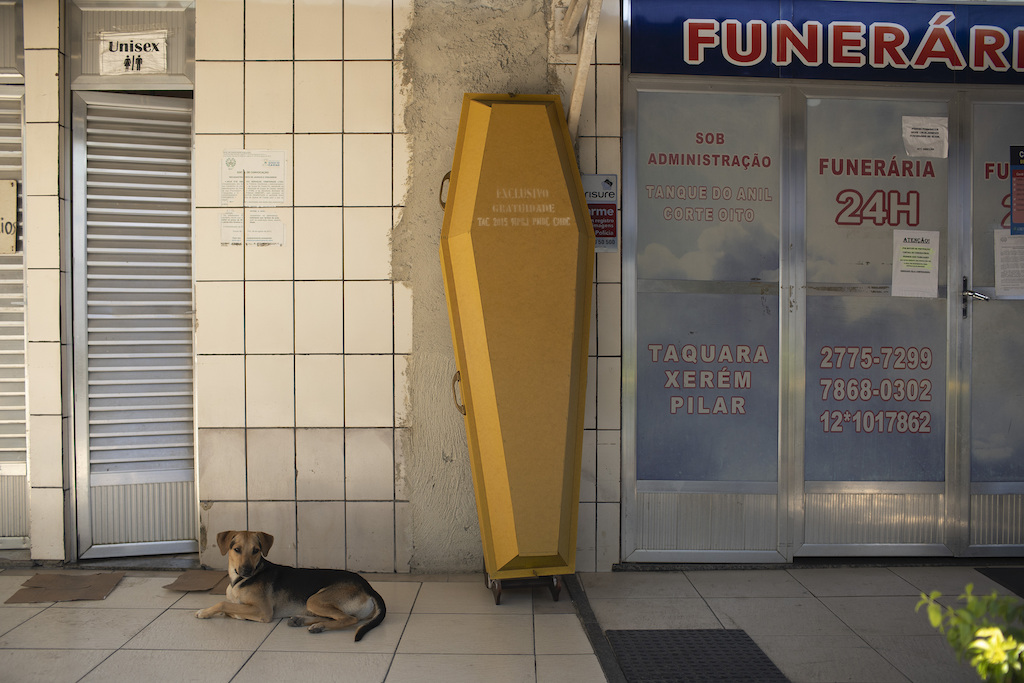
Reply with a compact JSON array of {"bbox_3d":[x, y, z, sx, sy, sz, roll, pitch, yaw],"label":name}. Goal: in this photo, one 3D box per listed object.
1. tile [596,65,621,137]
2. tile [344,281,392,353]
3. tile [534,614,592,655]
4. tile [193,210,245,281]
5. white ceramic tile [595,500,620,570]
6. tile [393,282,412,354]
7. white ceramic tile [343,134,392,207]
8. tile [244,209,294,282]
[{"bbox_3d":[0.401,-0.996,4.131,0.098,0.294,0.010,0,1,0],"label":"tile"},{"bbox_3d":[-0.601,-0.100,4.186,0.205,0.304,0.010,0,1,-2],"label":"tile"},{"bbox_3d":[0.168,1.019,3.460,0.190,0.010,0.456,0,1,-1],"label":"tile"},{"bbox_3d":[-1.248,-0.416,4.266,0.207,0.311,0.010,0,1,1],"label":"tile"},{"bbox_3d":[0.417,0.839,4.268,0.100,0.293,0.010,0,1,1],"label":"white ceramic tile"},{"bbox_3d":[-0.449,-0.100,4.102,0.080,0.300,0.012,0,1,-1],"label":"tile"},{"bbox_3d":[-0.592,-0.704,4.088,0.200,0.300,0.012,0,1,-1],"label":"white ceramic tile"},{"bbox_3d":[-0.998,-0.401,4.090,0.200,0.300,0.012,0,1,-1],"label":"tile"}]

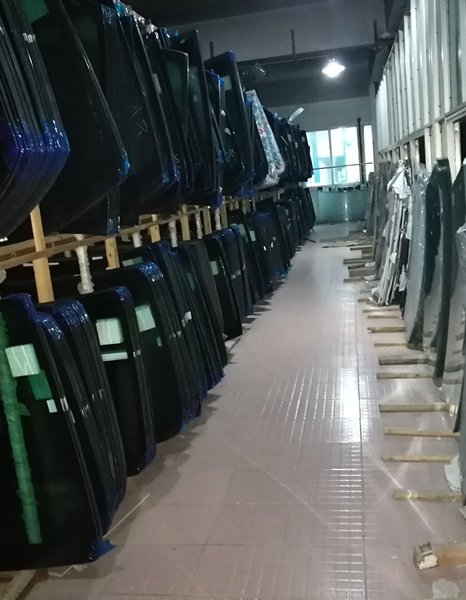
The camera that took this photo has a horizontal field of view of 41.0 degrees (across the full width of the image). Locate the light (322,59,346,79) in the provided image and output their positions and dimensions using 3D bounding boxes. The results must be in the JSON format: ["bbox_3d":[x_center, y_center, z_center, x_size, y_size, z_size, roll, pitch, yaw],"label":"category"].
[{"bbox_3d":[1.742,-3.991,10.781,0.400,0.270,0.400,-4,11,12],"label":"light"}]

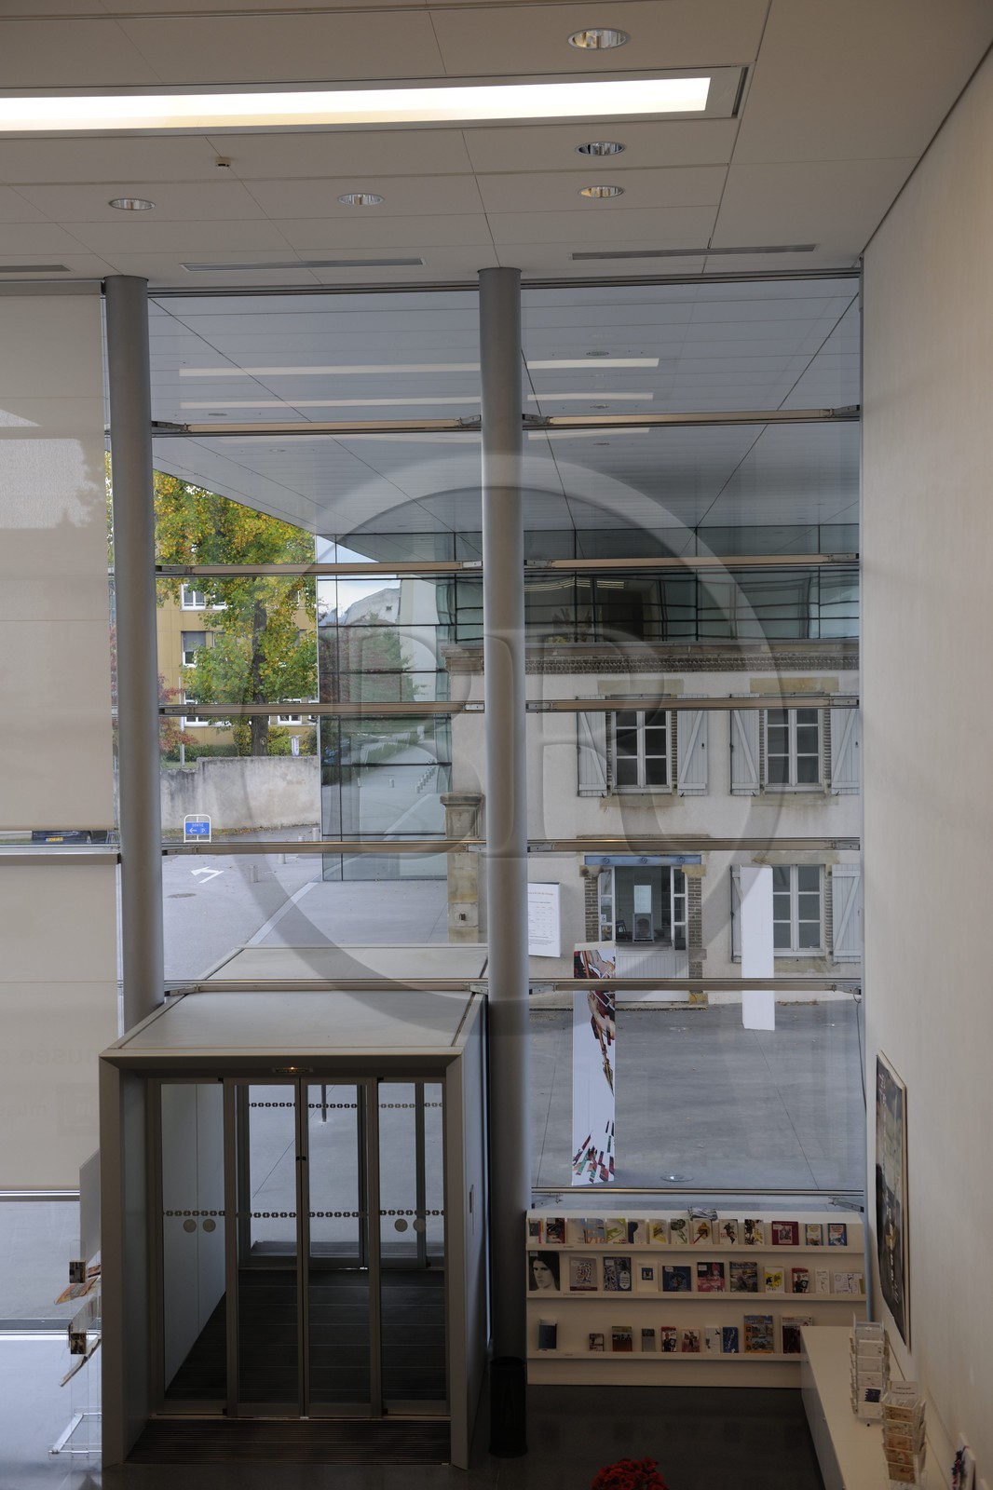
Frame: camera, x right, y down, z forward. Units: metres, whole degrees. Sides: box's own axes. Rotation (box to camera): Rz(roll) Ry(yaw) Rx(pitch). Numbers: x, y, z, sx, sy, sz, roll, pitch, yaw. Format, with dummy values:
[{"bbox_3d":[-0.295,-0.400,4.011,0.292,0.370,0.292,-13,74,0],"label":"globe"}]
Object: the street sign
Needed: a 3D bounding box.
[{"bbox_3d":[-8.478,2.442,52.791,0.780,0.942,0.060,-1,3,3],"label":"street sign"}]

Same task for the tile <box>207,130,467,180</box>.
[{"bbox_3d":[-0.901,-3.540,11.152,1.479,0.030,0.974,-1,3,3],"label":"tile"}]

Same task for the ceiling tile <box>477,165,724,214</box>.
[{"bbox_3d":[0.684,-3.606,12.064,1.571,0.030,1.063,-1,3,3],"label":"ceiling tile"}]

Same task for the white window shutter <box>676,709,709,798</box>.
[{"bbox_3d":[3.087,0.006,29.260,0.462,1.605,0.050,-1,3,4],"label":"white window shutter"}]

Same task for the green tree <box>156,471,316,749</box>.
[{"bbox_3d":[-10.438,-6.398,75.560,10.000,14.000,10.000,-1,3,4],"label":"green tree"}]

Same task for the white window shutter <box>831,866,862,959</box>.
[{"bbox_3d":[5.519,2.647,29.241,0.470,1.548,0.050,-1,3,4],"label":"white window shutter"}]

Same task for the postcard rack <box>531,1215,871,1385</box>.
[{"bbox_3d":[1.538,4.281,14.391,2.593,1.272,0.445,-1,3,4],"label":"postcard rack"}]

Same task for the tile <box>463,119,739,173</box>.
[{"bbox_3d":[0.622,-3.553,11.027,1.571,0.030,0.980,-1,3,3],"label":"tile"}]

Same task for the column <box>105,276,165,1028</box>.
[{"bbox_3d":[-2.896,0.633,15.071,0.327,8.649,0.327,-1,3,3],"label":"column"}]

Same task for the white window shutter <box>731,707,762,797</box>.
[{"bbox_3d":[4.000,0.015,30.017,0.494,1.625,0.050,-1,3,4],"label":"white window shutter"}]

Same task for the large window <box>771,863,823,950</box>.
[{"bbox_3d":[4.712,2.611,29.439,0.930,1.468,0.100,-1,3,4],"label":"large window"}]

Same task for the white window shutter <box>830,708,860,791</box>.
[{"bbox_3d":[5.755,0.000,30.702,0.504,1.686,0.050,-1,3,3],"label":"white window shutter"}]

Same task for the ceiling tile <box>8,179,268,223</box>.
[{"bbox_3d":[-2.340,-3.599,12.306,1.503,0.025,1.070,-1,3,4],"label":"ceiling tile"}]

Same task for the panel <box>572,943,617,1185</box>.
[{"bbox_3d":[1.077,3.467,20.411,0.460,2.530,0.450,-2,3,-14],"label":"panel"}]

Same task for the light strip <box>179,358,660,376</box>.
[{"bbox_3d":[-0.829,-3.957,19.537,5.050,0.060,0.563,-1,3,4],"label":"light strip"}]

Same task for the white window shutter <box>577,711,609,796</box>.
[{"bbox_3d":[1.560,0.039,30.167,0.499,1.624,0.050,-1,3,4],"label":"white window shutter"}]

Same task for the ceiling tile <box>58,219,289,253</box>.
[{"bbox_3d":[-2.275,-3.652,13.367,1.503,0.025,1.058,-1,3,4],"label":"ceiling tile"}]

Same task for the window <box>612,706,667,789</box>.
[{"bbox_3d":[2.357,0.001,30.307,0.925,1.556,0.120,-1,3,4],"label":"window"}]

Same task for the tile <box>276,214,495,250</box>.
[{"bbox_3d":[-0.783,-3.644,13.195,1.476,0.030,0.998,-1,3,3],"label":"tile"}]

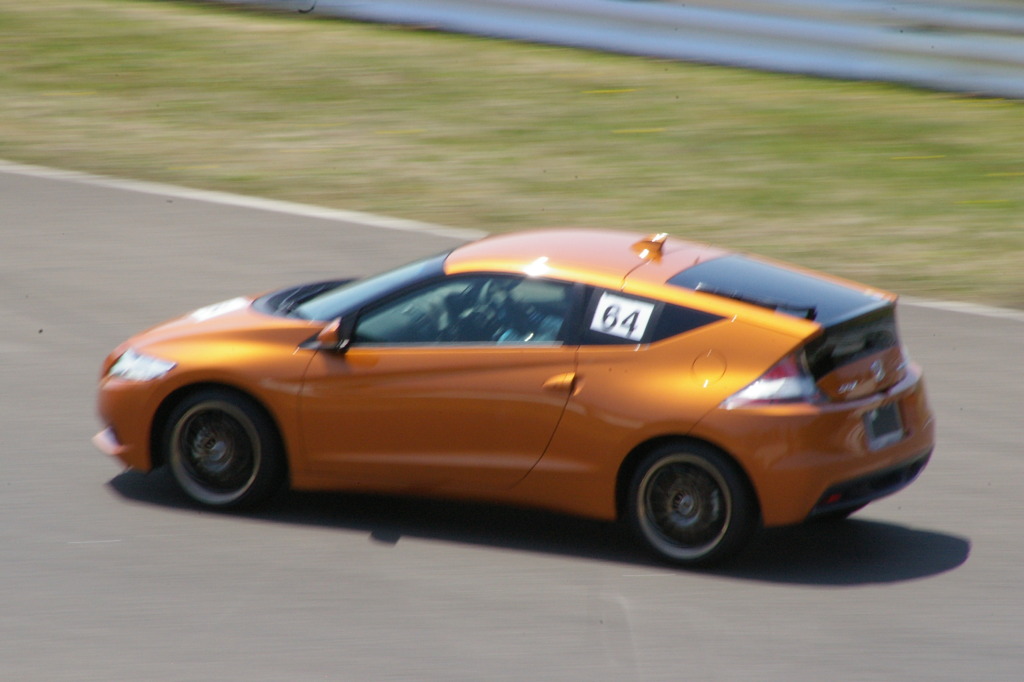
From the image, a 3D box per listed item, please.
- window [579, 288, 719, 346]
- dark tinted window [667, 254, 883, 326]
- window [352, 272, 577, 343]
[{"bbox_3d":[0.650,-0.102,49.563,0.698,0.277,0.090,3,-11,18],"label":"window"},{"bbox_3d":[1.265,-0.246,49.954,0.817,0.110,0.920,17,16,22],"label":"dark tinted window"},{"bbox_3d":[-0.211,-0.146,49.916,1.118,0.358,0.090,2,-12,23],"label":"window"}]

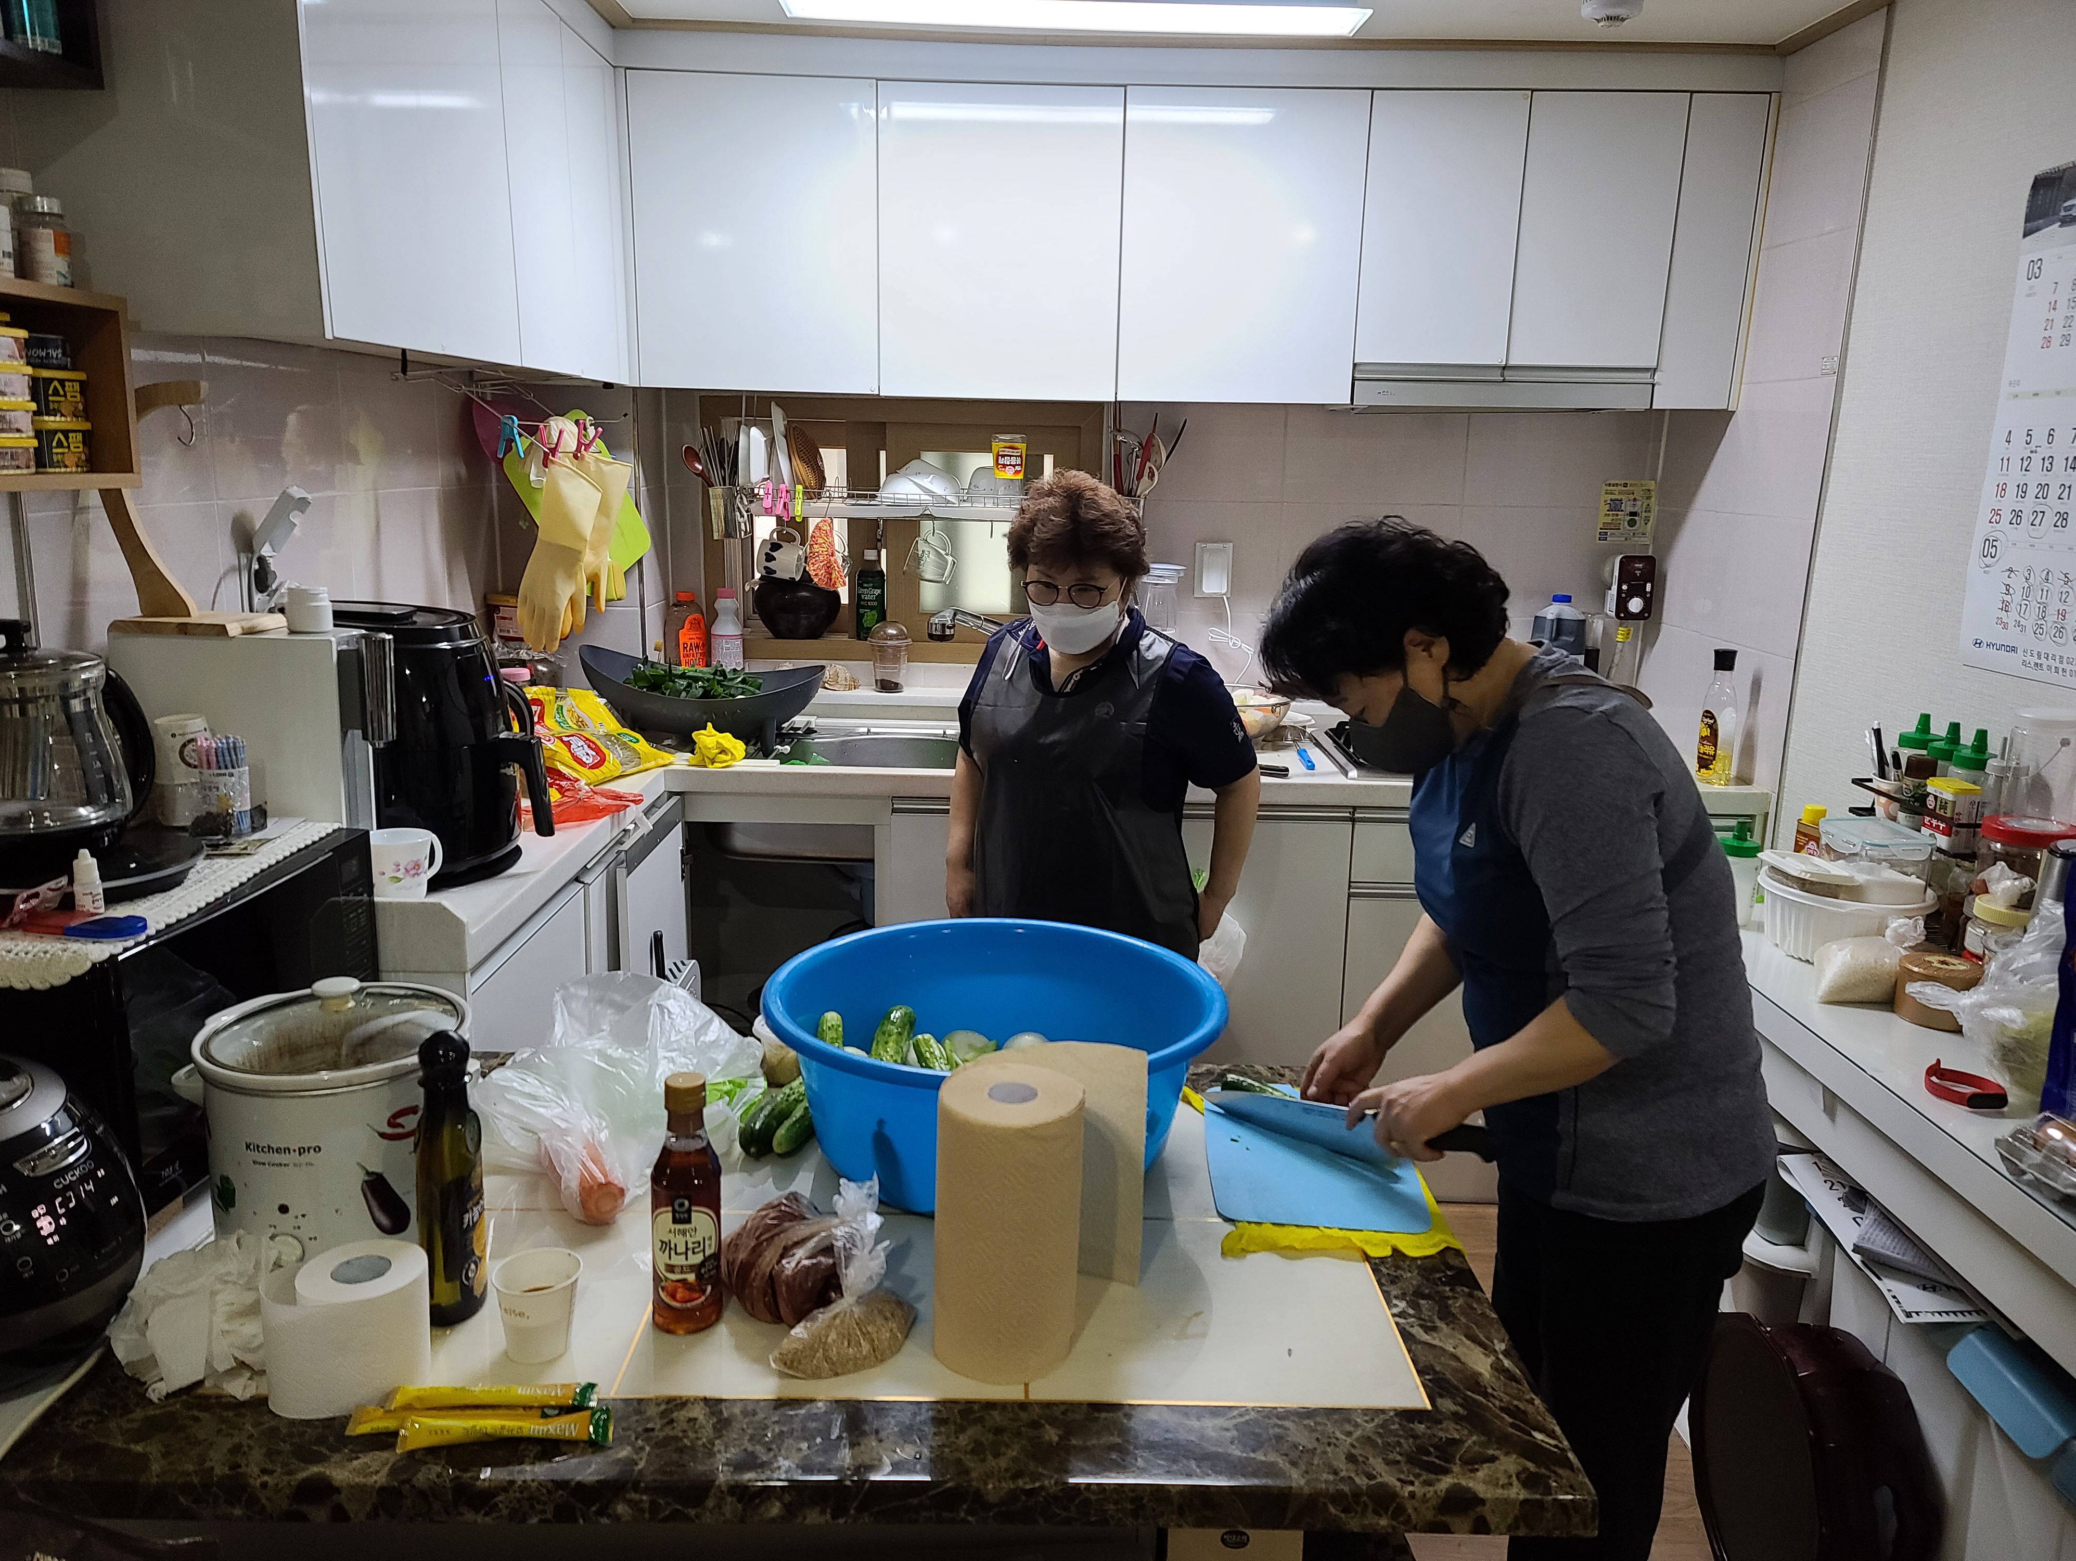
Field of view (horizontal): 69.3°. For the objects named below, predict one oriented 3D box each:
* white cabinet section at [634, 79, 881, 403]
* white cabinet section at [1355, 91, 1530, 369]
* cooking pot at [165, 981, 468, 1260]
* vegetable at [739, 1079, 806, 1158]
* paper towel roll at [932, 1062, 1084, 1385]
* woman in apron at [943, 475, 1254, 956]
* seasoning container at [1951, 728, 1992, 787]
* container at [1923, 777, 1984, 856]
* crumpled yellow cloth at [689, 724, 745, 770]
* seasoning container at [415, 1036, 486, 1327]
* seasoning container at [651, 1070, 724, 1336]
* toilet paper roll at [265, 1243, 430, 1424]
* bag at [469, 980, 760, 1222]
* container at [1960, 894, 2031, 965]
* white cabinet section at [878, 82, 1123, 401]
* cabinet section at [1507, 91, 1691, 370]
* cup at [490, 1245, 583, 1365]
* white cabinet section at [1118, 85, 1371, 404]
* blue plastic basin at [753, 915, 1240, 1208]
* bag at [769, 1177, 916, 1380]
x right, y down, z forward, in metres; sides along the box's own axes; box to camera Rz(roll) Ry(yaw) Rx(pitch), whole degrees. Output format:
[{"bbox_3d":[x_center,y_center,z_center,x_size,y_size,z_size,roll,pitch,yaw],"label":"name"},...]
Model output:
[{"bbox_3d":[-0.537,-1.072,3.018,0.465,0.571,0.320,1,13,-1],"label":"white cabinet section"},{"bbox_3d":[0.768,-1.085,3.028,0.297,0.497,0.320,1,13,-1],"label":"white cabinet section"},{"bbox_3d":[-0.651,0.312,1.392,0.282,0.246,0.236,1,13,0],"label":"cooking pot"},{"bbox_3d":[-0.277,0.363,1.679,0.036,0.036,0.200,4,13,13],"label":"vegetable"},{"bbox_3d":[-0.025,0.370,1.264,0.119,0.229,0.119,1,13,0],"label":"paper towel roll"},{"bbox_3d":[0.087,0.277,2.215,0.450,1.425,0.340,7,14,23],"label":"woman in apron"},{"bbox_3d":[1.266,0.011,2.059,0.060,0.165,0.060,-3,13,-17],"label":"seasoning container"},{"bbox_3d":[1.192,0.048,1.965,0.035,0.085,0.052,-1,13,-8],"label":"container"},{"bbox_3d":[-0.601,-0.073,2.822,0.108,0.085,0.090,1,13,0],"label":"crumpled yellow cloth"},{"bbox_3d":[-0.500,0.335,1.275,0.048,0.258,0.048,4,13,11],"label":"seasoning container"},{"bbox_3d":[-0.300,0.358,1.281,0.056,0.220,0.056,-2,13,-14],"label":"seasoning container"},{"bbox_3d":[-0.551,0.437,1.215,0.120,0.098,0.112,1,13,0],"label":"toilet paper roll"},{"bbox_3d":[-0.469,0.316,1.608,0.320,0.150,0.330,1,13,0],"label":"bag"},{"bbox_3d":[1.196,0.191,1.870,0.070,0.078,0.070,-2,13,-16],"label":"container"},{"bbox_3d":[-0.073,-1.060,3.026,0.462,0.571,0.320,1,13,-1],"label":"white cabinet section"},{"bbox_3d":[1.066,-1.082,3.032,0.298,0.502,0.320,1,13,-1],"label":"cabinet section"},{"bbox_3d":[-0.418,0.443,1.261,0.072,0.070,0.072,1,13,0],"label":"cup"},{"bbox_3d":[0.389,-1.052,3.032,0.462,0.571,0.320,1,13,-1],"label":"white cabinet section"},{"bbox_3d":[-0.048,0.307,1.638,0.497,0.185,0.497,1,13,0],"label":"blue plastic basin"},{"bbox_3d":[-0.160,0.410,1.247,0.120,0.138,0.080,-3,13,-16],"label":"bag"}]

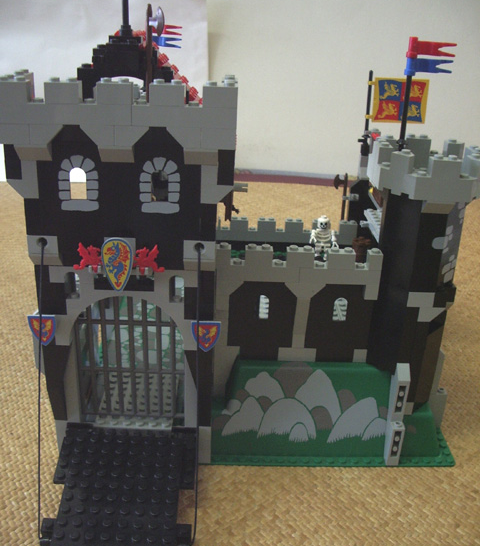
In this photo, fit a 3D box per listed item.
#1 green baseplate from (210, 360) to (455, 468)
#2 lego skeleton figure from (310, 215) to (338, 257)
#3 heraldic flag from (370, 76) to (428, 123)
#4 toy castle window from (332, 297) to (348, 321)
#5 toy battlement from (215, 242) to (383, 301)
[{"bbox_3d":[0.012,0.044,0.511,0.256,0.060,0.256,2,24,-2],"label":"green baseplate"},{"bbox_3d":[0.071,-0.030,0.545,0.025,0.041,0.013,4,24,3],"label":"lego skeleton figure"},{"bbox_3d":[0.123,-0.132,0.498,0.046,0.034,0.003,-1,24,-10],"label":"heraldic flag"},{"bbox_3d":[0.061,0.022,0.394,0.009,0.015,0.004,2,24,-2],"label":"toy castle window"},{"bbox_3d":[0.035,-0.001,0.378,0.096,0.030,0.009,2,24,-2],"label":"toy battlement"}]

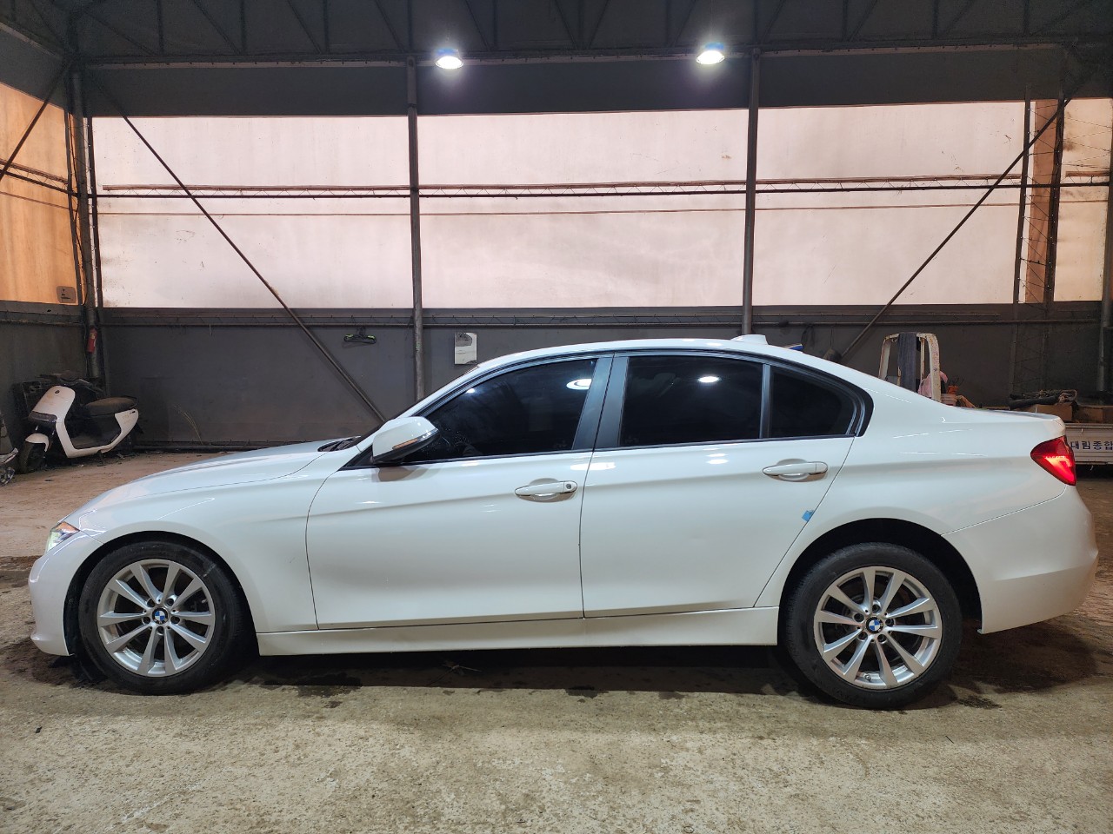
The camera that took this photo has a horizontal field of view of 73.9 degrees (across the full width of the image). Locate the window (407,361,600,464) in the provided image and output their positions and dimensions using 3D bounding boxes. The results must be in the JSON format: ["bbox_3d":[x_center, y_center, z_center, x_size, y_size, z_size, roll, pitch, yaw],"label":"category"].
[{"bbox_3d":[-0.218,-0.029,2.982,0.769,0.448,0.050,0,-21,2],"label":"window"}]

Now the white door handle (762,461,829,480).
[{"bbox_3d":[0.899,0.196,2.785,0.242,0.052,0.055,-7,5,3],"label":"white door handle"}]

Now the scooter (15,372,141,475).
[{"bbox_3d":[-5.642,0.024,8.797,0.680,1.060,1.640,1,6,8],"label":"scooter"}]

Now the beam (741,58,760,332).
[{"bbox_3d":[2.399,-1.979,9.148,0.115,4.920,0.115,0,6,2],"label":"beam"}]

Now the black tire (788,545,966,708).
[{"bbox_3d":[1.221,0.794,2.901,0.655,0.655,0.225,0,6,2],"label":"black tire"}]

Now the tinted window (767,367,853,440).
[{"bbox_3d":[1.011,-0.058,2.955,0.344,0.297,0.050,0,-21,2],"label":"tinted window"}]

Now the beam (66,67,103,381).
[{"bbox_3d":[-6.020,-1.965,9.510,0.115,4.880,0.115,0,6,2],"label":"beam"}]

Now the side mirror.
[{"bbox_3d":[-0.580,0.092,2.841,0.244,0.179,0.150,1,6,9],"label":"side mirror"}]

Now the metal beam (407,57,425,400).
[{"bbox_3d":[-1.754,-1.962,9.304,0.115,4.916,0.115,0,6,2],"label":"metal beam"}]

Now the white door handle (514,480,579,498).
[{"bbox_3d":[-0.038,0.274,2.828,0.238,0.052,0.055,-7,5,3],"label":"white door handle"}]

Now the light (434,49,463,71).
[{"bbox_3d":[-1.126,-3.805,7.793,0.298,0.155,0.298,0,6,2],"label":"light"}]

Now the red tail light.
[{"bbox_3d":[1.927,0.164,2.877,0.290,0.190,0.250,0,6,2],"label":"red tail light"}]

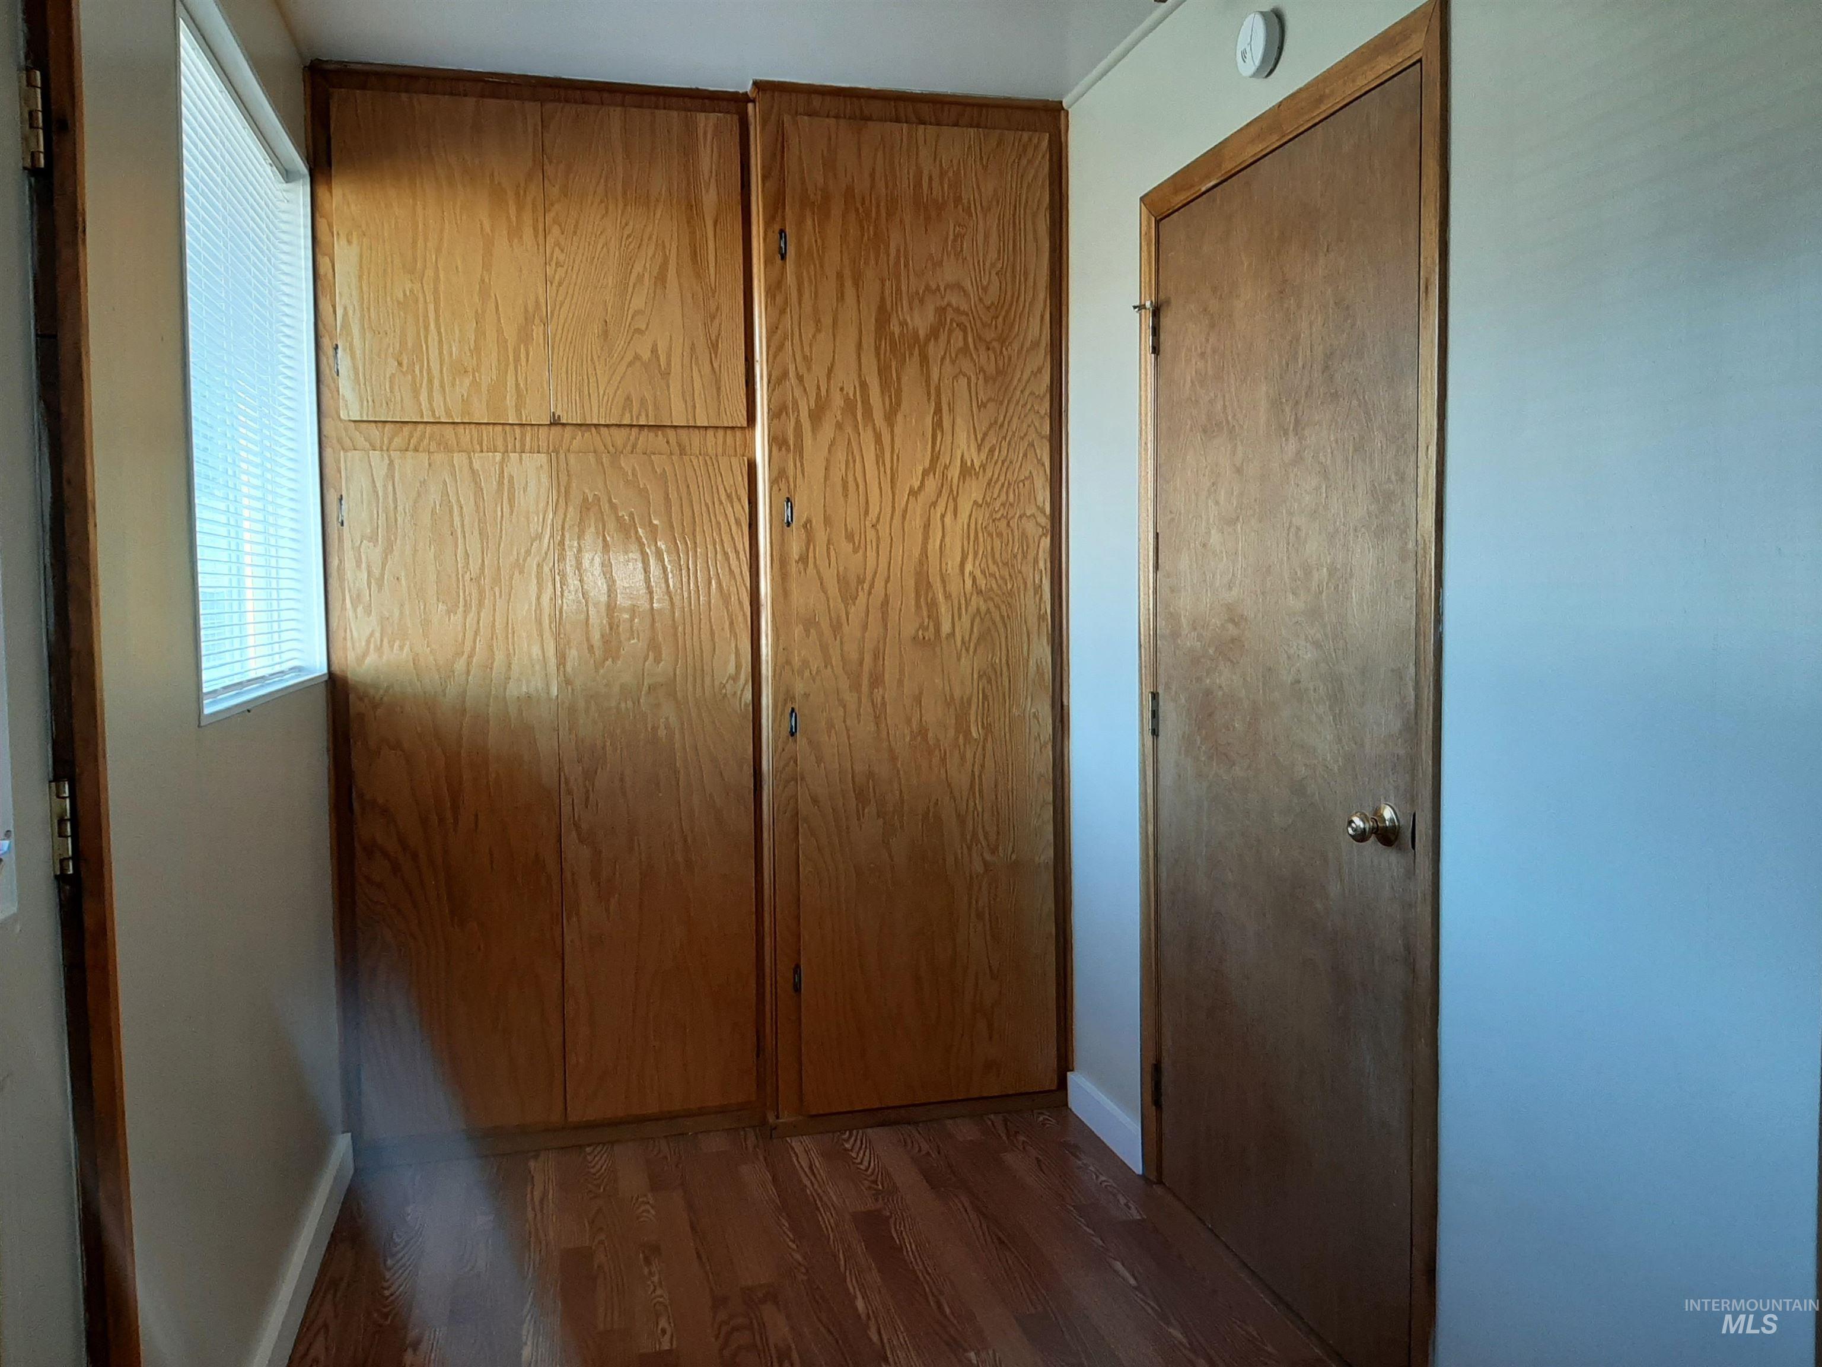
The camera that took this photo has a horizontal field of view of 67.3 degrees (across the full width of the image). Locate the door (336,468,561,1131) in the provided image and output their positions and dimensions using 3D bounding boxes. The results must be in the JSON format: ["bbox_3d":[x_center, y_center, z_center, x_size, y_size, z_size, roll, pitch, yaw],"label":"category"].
[{"bbox_3d":[-1.037,0.262,3.127,0.451,1.562,0.030,-2,4,-14],"label":"door"}]

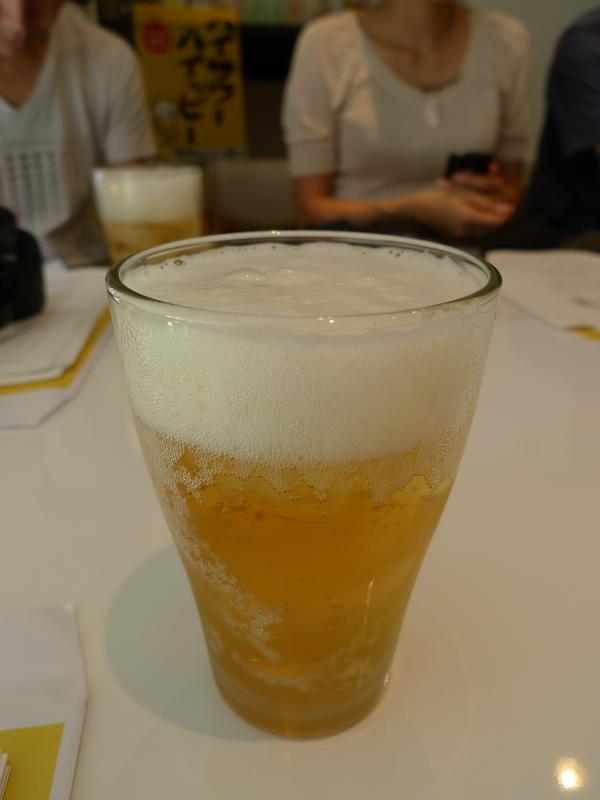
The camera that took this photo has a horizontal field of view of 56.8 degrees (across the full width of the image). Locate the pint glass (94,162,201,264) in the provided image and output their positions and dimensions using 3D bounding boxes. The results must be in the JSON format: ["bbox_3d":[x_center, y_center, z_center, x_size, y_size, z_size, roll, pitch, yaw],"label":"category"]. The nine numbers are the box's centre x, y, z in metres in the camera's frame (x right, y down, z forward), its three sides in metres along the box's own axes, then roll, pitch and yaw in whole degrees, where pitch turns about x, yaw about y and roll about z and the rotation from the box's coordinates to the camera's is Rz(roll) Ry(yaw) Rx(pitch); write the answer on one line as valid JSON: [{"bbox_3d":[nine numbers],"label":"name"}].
[{"bbox_3d":[-0.127,-0.137,0.495,0.089,0.131,0.089,0,26,0],"label":"pint glass"}]

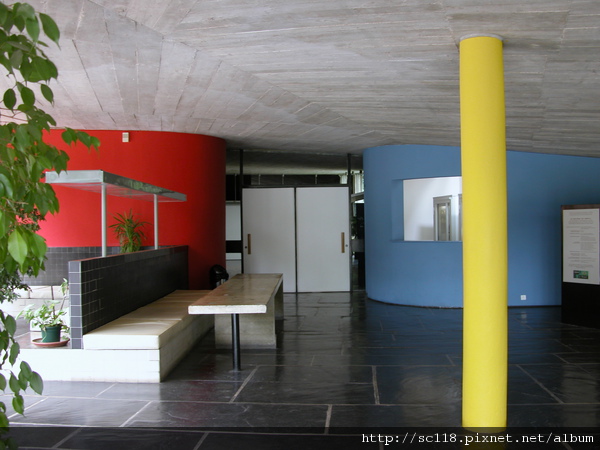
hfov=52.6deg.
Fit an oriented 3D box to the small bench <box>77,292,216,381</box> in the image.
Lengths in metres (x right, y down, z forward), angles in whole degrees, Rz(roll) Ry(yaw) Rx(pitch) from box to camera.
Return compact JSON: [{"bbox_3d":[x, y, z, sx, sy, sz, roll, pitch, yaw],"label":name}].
[{"bbox_3d":[-1.651,1.265,7.750,0.760,0.436,4.200,-1,-1,0],"label":"small bench"}]

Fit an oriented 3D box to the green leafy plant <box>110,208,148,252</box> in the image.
[{"bbox_3d":[-2.313,0.126,8.215,0.450,0.700,0.450,-1,-1,0],"label":"green leafy plant"}]

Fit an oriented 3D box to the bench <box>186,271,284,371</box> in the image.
[{"bbox_3d":[-0.635,1.112,7.515,0.710,0.710,4.000,-1,-1,0],"label":"bench"}]

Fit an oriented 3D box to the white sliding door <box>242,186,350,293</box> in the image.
[{"bbox_3d":[-0.075,0.348,13.598,2.400,2.330,0.080,-1,-1,0],"label":"white sliding door"}]

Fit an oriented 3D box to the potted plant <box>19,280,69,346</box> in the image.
[{"bbox_3d":[-2.535,0.850,6.010,0.460,0.640,0.420,-1,-1,0],"label":"potted plant"}]

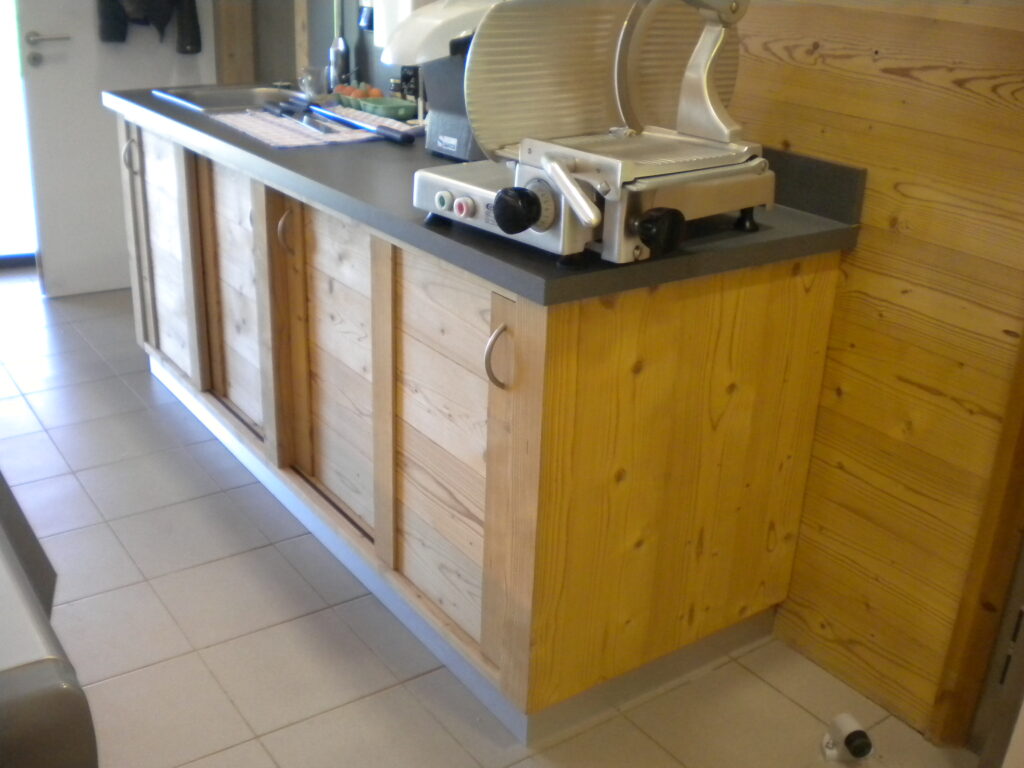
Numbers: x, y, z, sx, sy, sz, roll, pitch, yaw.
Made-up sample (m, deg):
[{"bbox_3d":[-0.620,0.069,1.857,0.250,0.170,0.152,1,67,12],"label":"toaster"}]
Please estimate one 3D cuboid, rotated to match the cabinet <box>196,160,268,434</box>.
[{"bbox_3d":[-0.481,-0.263,2.813,0.591,0.722,0.535,-13,27,-33],"label":"cabinet"}]

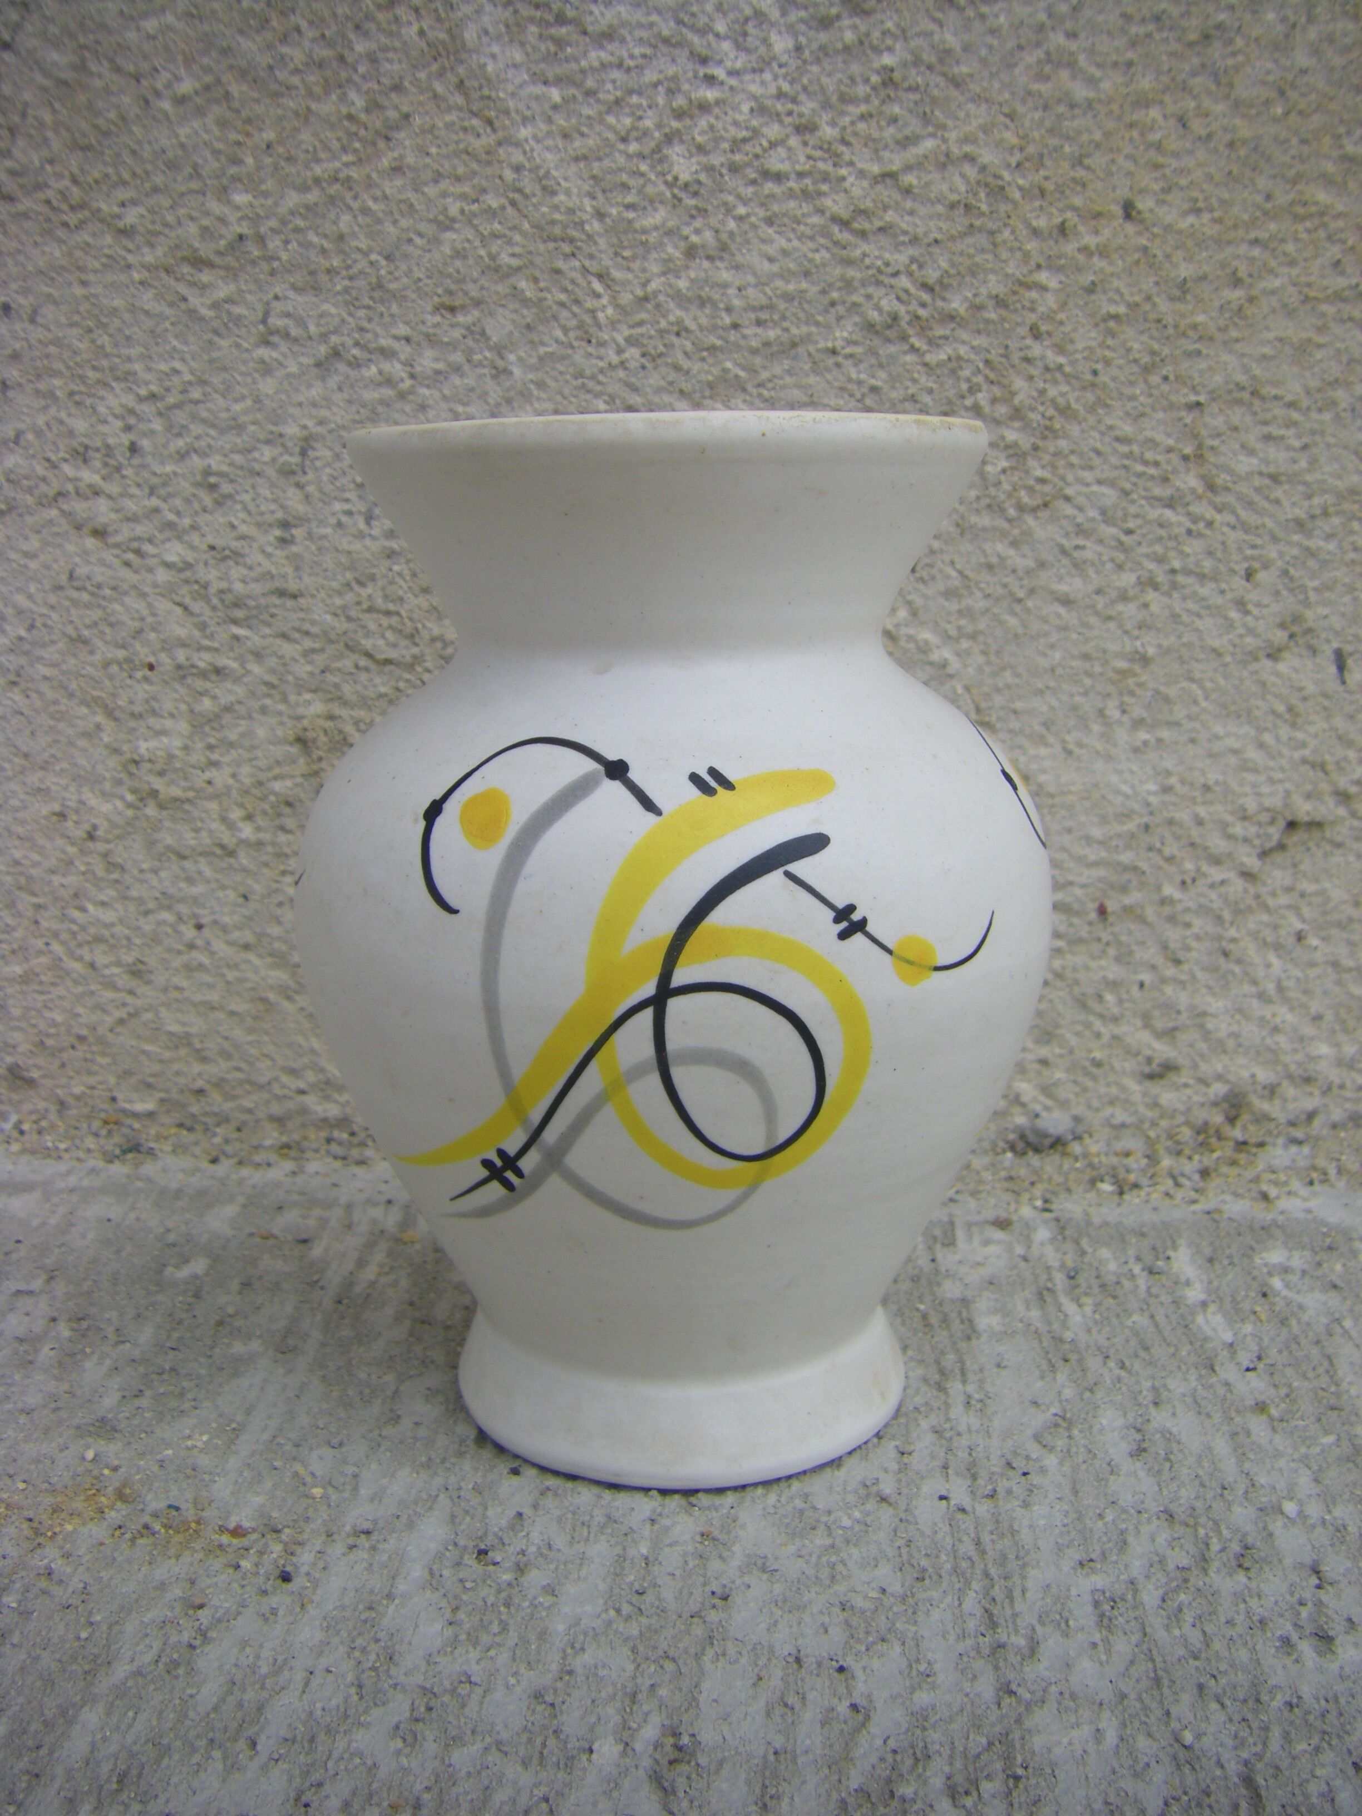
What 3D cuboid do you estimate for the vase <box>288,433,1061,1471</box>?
[{"bbox_3d":[-0.001,0.004,0.389,0.143,0.190,0.143,-1,11,0],"label":"vase"}]

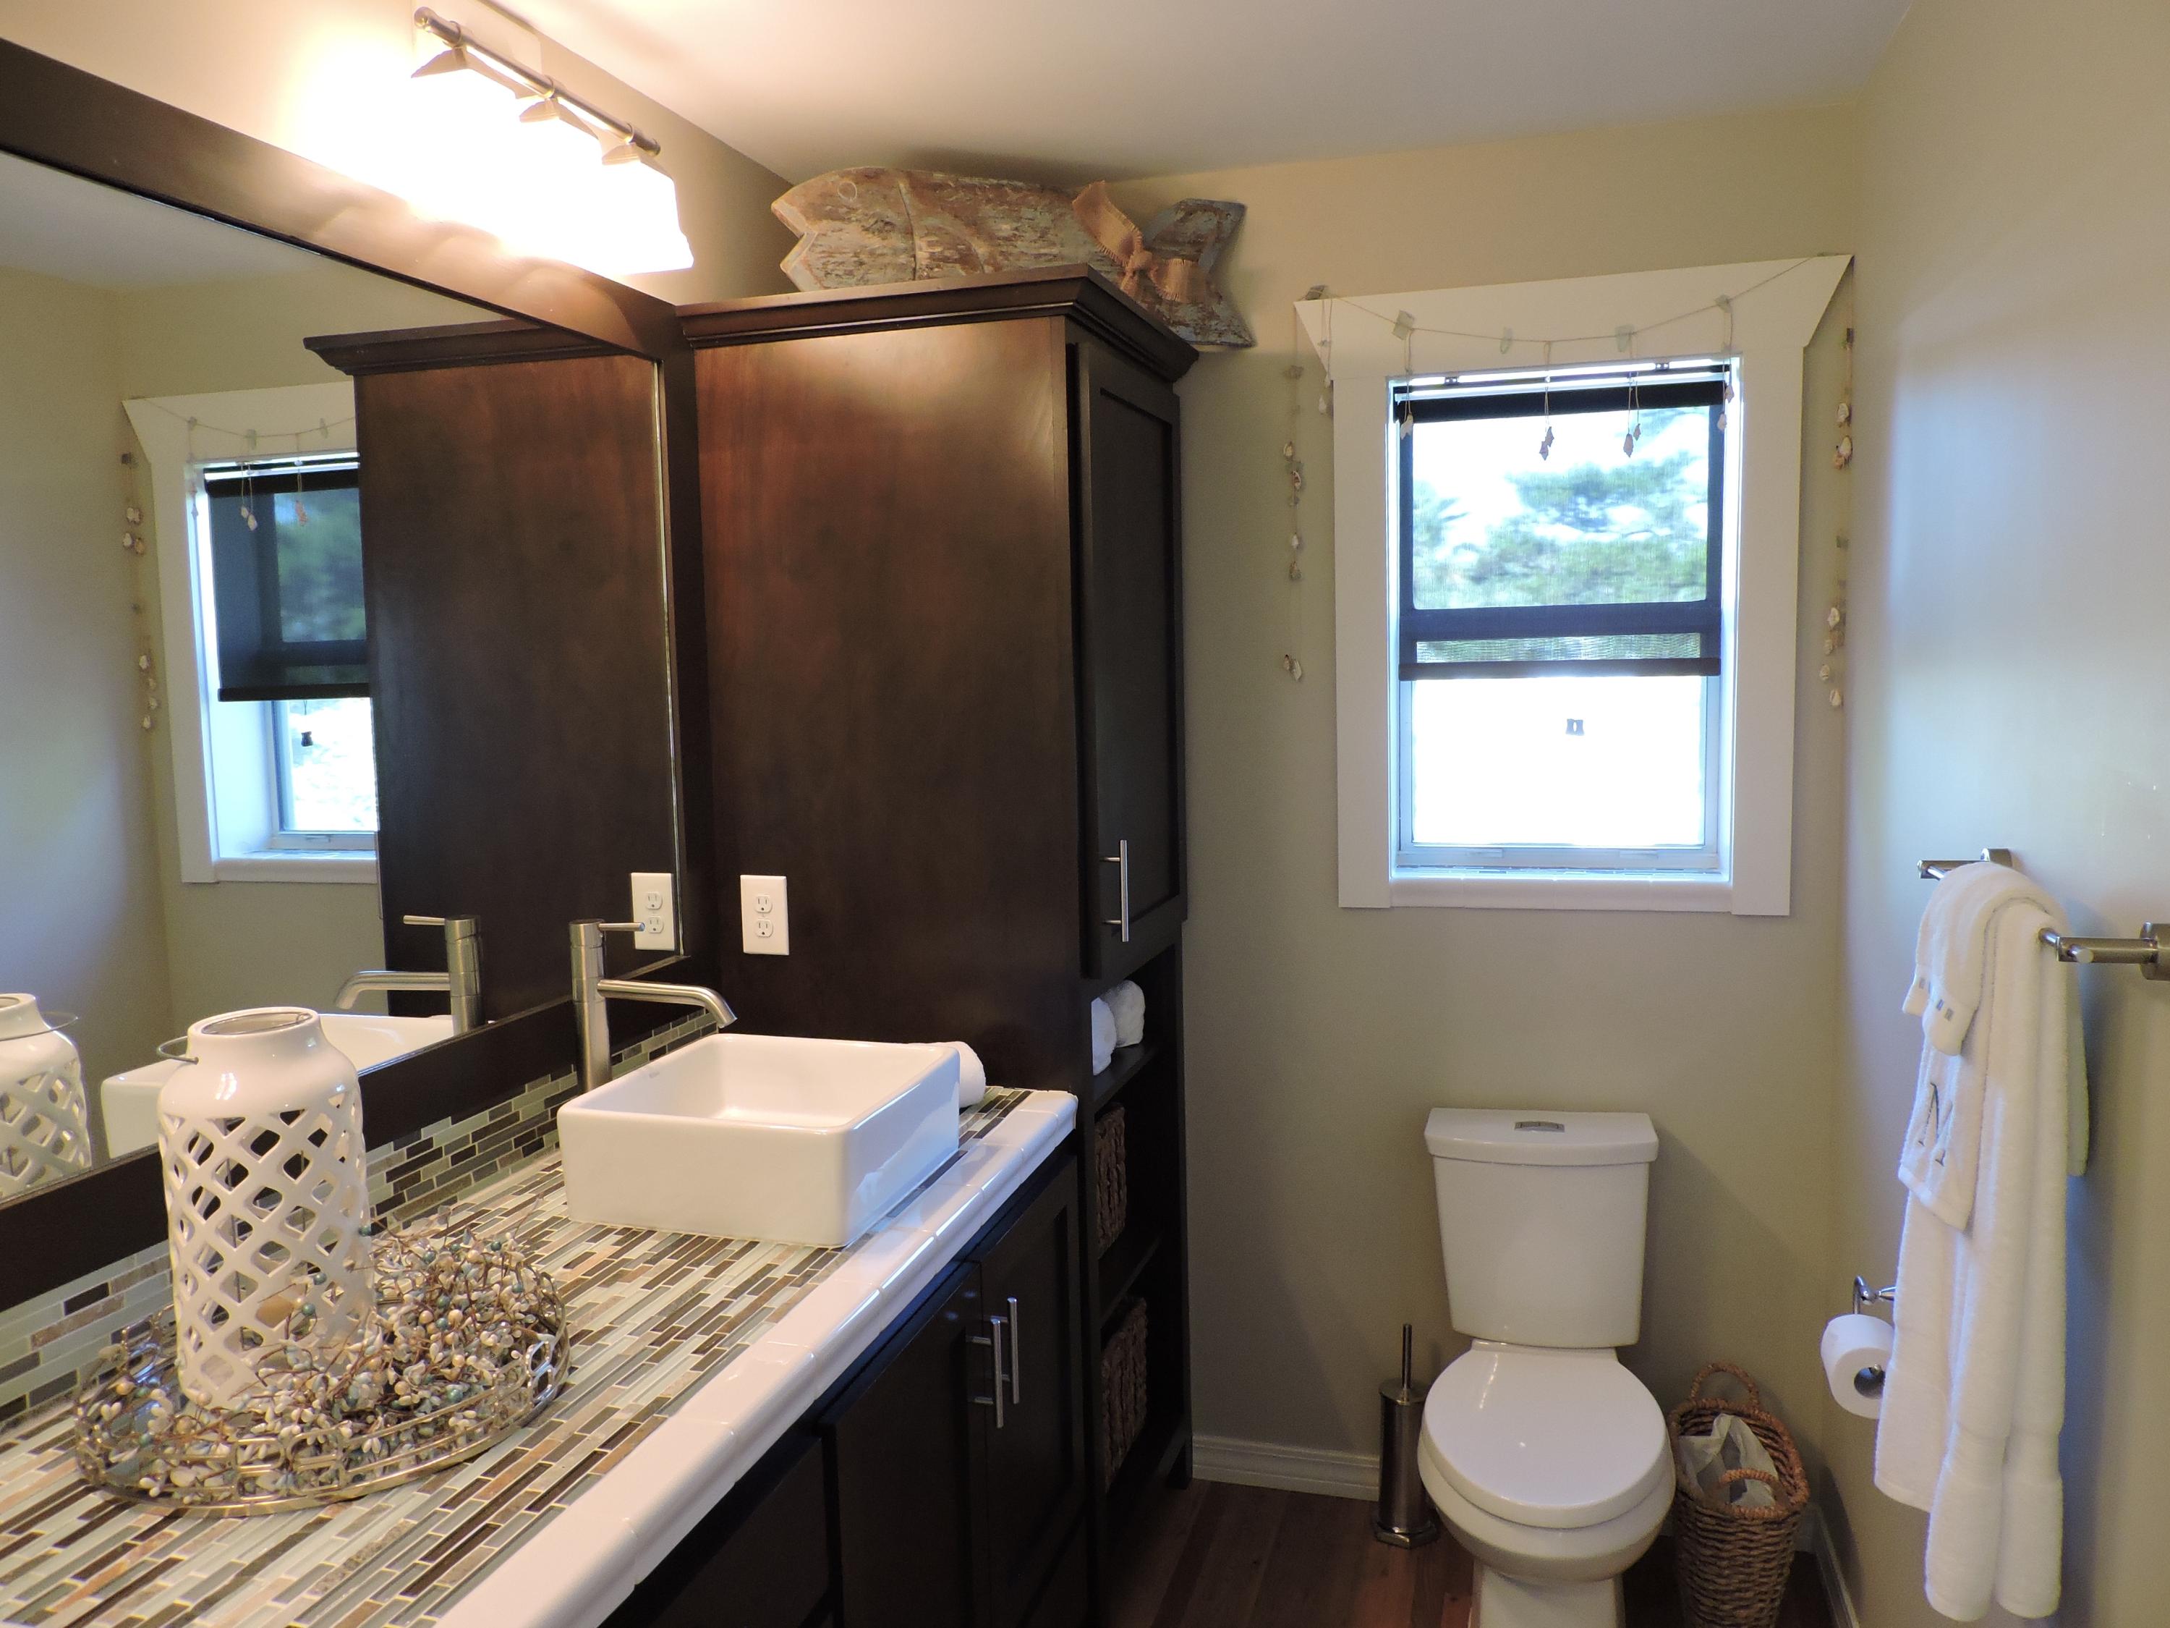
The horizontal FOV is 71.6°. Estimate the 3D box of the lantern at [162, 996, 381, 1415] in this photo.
[{"bbox_3d":[-0.730,0.352,1.351,0.158,0.334,0.158,1,6,17],"label":"lantern"}]

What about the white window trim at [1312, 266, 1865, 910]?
[{"bbox_3d":[0.805,-0.358,2.569,0.890,1.070,0.040,1,6,17],"label":"white window trim"}]

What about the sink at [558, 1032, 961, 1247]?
[{"bbox_3d":[-0.393,0.396,1.894,0.378,0.131,0.373,1,6,17],"label":"sink"}]

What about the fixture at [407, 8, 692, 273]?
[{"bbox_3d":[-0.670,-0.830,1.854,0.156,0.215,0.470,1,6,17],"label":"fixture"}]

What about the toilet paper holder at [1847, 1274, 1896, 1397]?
[{"bbox_3d":[1.052,0.665,1.970,0.077,0.100,0.138,1,6,17],"label":"toilet paper holder"}]

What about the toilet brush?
[{"bbox_3d":[0.592,1.116,2.739,0.112,0.395,0.112,1,6,17],"label":"toilet brush"}]

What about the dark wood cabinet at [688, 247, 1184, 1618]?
[{"bbox_3d":[-0.184,0.276,2.585,0.658,2.132,0.720,1,6,17],"label":"dark wood cabinet"}]

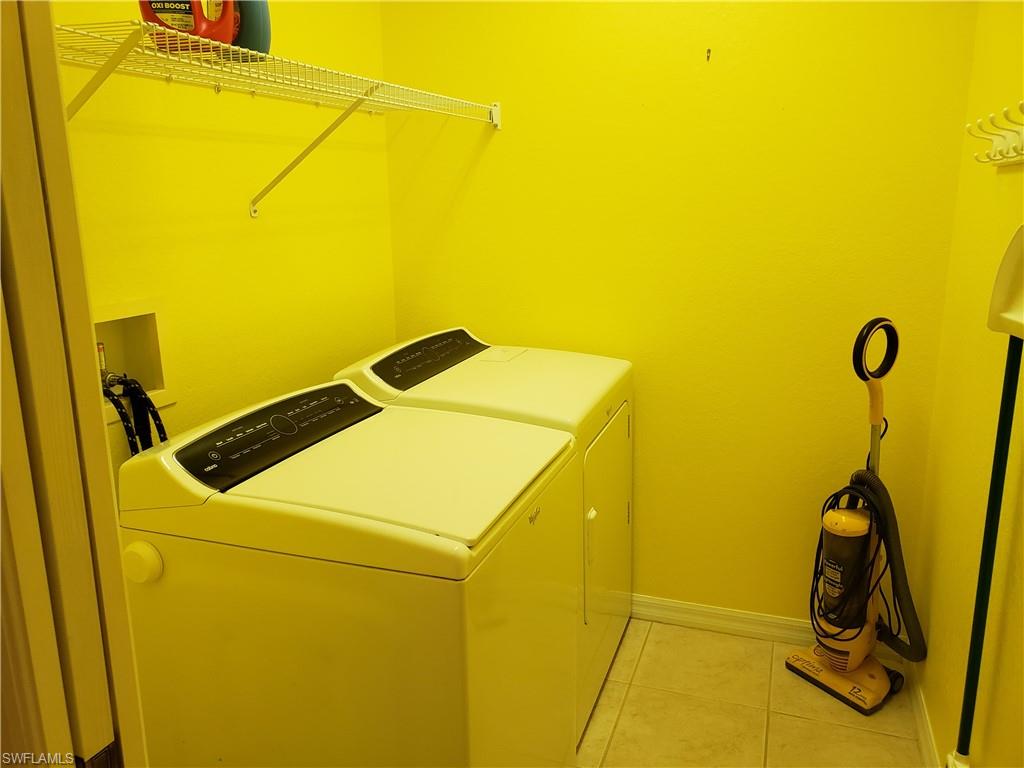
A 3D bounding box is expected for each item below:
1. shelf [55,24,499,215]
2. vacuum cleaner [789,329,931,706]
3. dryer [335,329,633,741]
[{"bbox_3d":[-0.509,-0.601,1.987,0.412,0.328,1.510,4,15,20],"label":"shelf"},{"bbox_3d":[1.087,0.382,2.299,0.278,1.147,0.373,-10,16,-32],"label":"vacuum cleaner"},{"bbox_3d":[-0.042,0.403,2.487,0.735,1.083,0.733,4,15,20],"label":"dryer"}]

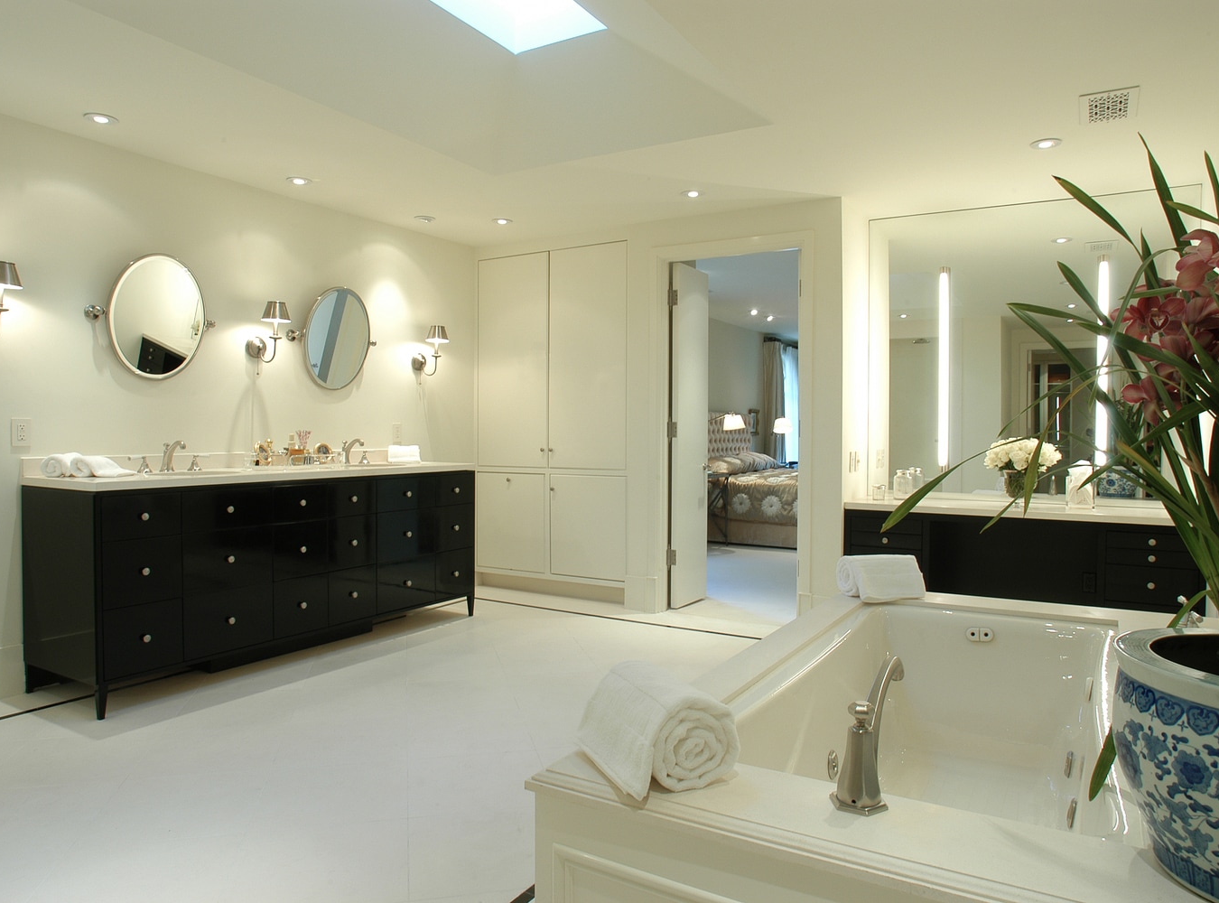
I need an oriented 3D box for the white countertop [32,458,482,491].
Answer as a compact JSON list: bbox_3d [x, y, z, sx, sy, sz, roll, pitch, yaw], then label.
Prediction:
[{"bbox_3d":[-1.644,0.071,4.059,0.618,0.115,2.116,1,2,32],"label":"white countertop"}]

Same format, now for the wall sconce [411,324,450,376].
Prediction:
[{"bbox_3d":[-1.084,-0.615,4.817,0.240,0.315,0.150,1,2,33],"label":"wall sconce"}]

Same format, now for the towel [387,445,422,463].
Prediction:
[{"bbox_3d":[-1.201,0.018,4.636,0.190,0.100,0.115,0,1,-17],"label":"towel"}]

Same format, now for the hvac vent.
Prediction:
[{"bbox_3d":[1.854,-1.281,2.938,0.183,0.014,0.310,1,2,31],"label":"hvac vent"}]

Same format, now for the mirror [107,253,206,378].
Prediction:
[{"bbox_3d":[-2.126,-0.624,3.733,0.035,0.602,0.454,11,7,32],"label":"mirror"}]

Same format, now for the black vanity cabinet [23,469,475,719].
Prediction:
[{"bbox_3d":[-1.646,0.566,4.072,0.618,0.876,2.116,1,2,32],"label":"black vanity cabinet"}]

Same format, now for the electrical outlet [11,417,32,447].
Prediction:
[{"bbox_3d":[-2.321,-0.074,3.123,0.009,0.114,0.070,1,2,33],"label":"electrical outlet"}]

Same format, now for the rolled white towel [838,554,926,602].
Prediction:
[{"bbox_3d":[0.987,0.453,2.869,0.270,0.145,0.165,0,1,-10],"label":"rolled white towel"}]

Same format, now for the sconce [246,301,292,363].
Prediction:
[{"bbox_3d":[-1.784,-0.626,4.168,0.244,0.315,0.147,1,2,32],"label":"sconce"}]

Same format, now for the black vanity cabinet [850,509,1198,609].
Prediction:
[{"bbox_3d":[2.129,0.666,4.217,1.609,0.681,0.530,1,2,29],"label":"black vanity cabinet"}]

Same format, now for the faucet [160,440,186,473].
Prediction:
[{"bbox_3d":[-2.054,0.025,3.731,0.180,0.153,0.060,1,2,32],"label":"faucet"}]

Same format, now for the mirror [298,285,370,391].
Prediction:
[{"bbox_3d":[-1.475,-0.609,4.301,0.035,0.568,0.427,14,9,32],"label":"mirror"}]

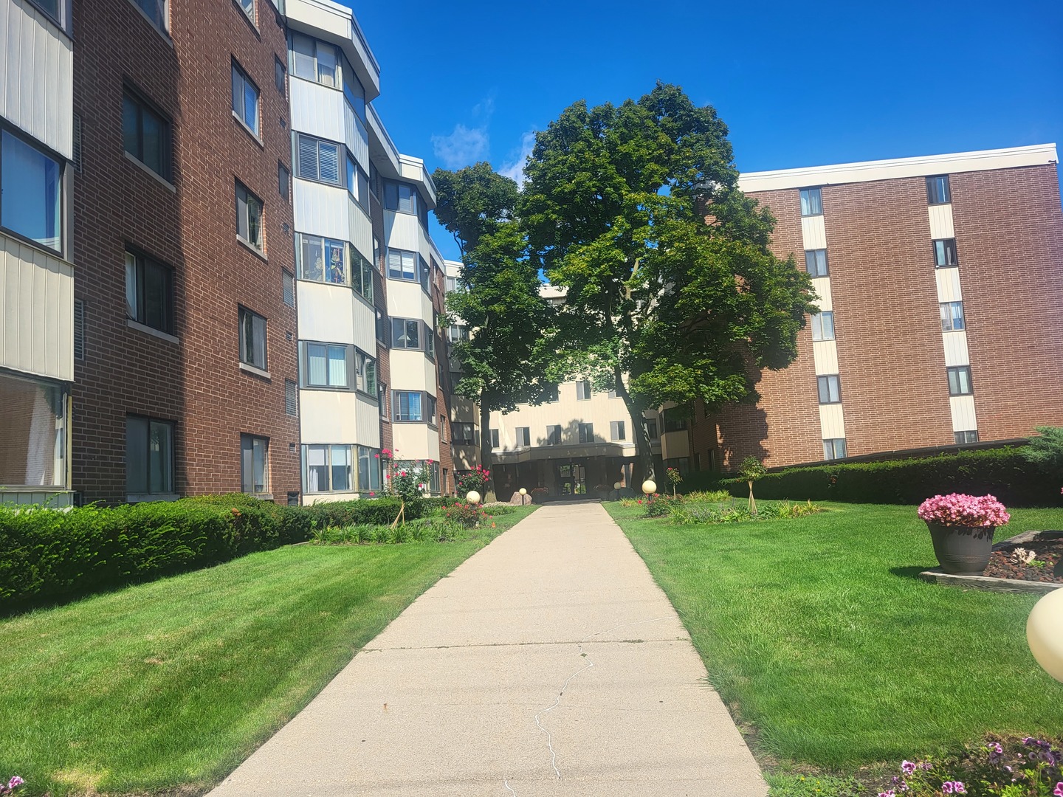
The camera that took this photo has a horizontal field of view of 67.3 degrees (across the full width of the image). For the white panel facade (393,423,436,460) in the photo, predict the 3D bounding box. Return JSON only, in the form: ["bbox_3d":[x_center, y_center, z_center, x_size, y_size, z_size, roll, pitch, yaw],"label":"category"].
[{"bbox_3d":[-3.994,1.581,28.743,0.700,1.340,2.750,-7,-7,30],"label":"white panel facade"}]

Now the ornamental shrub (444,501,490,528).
[{"bbox_3d":[-1.747,3.138,21.396,1.200,0.720,1.100,-4,-6,0],"label":"ornamental shrub"}]

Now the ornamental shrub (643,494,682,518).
[{"bbox_3d":[3.439,2.806,20.995,1.020,0.640,0.950,-4,-6,0],"label":"ornamental shrub"}]

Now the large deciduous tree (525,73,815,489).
[{"bbox_3d":[5.384,-4.495,31.660,11.200,15.600,10.500,-4,-6,0],"label":"large deciduous tree"}]

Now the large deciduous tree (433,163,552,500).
[{"bbox_3d":[-1.731,-3.025,36.576,5.800,15.300,5.800,-4,-6,0],"label":"large deciduous tree"}]

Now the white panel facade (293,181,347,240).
[{"bbox_3d":[-5.087,-4.583,19.369,1.420,1.340,0.150,2,-9,-43],"label":"white panel facade"}]

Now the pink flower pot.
[{"bbox_3d":[4.123,1.434,7.660,0.660,0.500,0.660,-7,-7,28],"label":"pink flower pot"}]

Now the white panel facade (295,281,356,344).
[{"bbox_3d":[-4.922,-2.034,19.082,1.420,1.340,0.150,2,-9,-43],"label":"white panel facade"}]

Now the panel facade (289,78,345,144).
[{"bbox_3d":[-5.263,-7.082,19.650,1.420,1.340,0.150,2,-9,-43],"label":"panel facade"}]

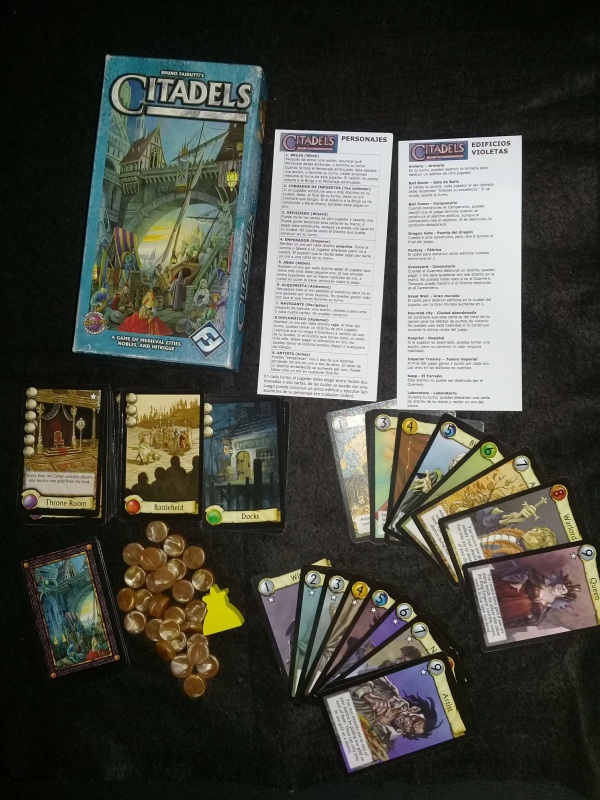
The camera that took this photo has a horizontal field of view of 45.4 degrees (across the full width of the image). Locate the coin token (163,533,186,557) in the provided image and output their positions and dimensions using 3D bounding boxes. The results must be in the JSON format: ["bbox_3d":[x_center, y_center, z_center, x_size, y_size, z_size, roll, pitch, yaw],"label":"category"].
[{"bbox_3d":[-0.086,0.099,0.492,0.015,0.006,0.015,0,87,4],"label":"coin token"}]

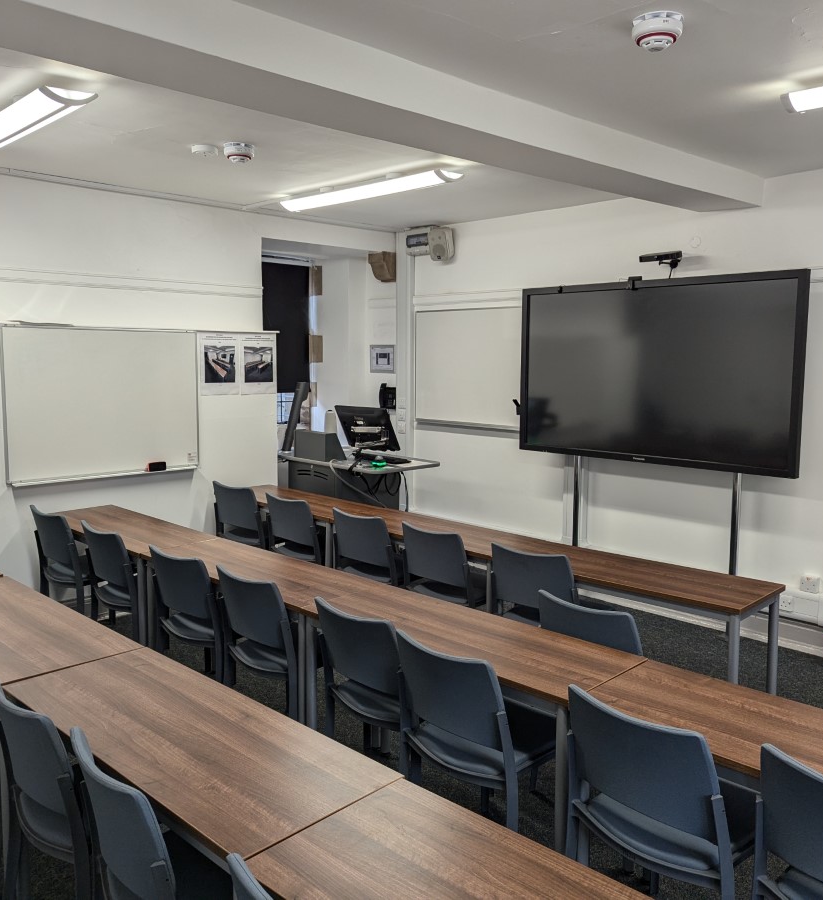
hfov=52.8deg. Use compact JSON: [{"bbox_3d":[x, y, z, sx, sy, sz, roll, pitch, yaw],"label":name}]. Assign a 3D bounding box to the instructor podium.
[{"bbox_3d":[-0.342,0.444,5.992,1.130,1.080,0.760,7,9,44],"label":"instructor podium"}]

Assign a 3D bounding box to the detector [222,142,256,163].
[{"bbox_3d":[-0.821,-1.402,3.944,0.142,0.079,0.142,0,7,0],"label":"detector"}]

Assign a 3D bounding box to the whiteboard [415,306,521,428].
[{"bbox_3d":[0.466,-0.616,6.299,1.220,0.890,0.045,7,9,44],"label":"whiteboard"}]

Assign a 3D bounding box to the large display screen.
[{"bbox_3d":[1.433,-0.472,5.046,1.820,1.095,0.085,7,9,44],"label":"large display screen"}]

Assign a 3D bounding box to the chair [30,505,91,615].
[{"bbox_3d":[-1.799,0.722,4.725,0.500,0.805,0.520,7,9,44],"label":"chair"}]

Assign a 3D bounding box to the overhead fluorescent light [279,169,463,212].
[{"bbox_3d":[-0.263,-1.441,4.643,1.310,0.085,0.185,7,9,44],"label":"overhead fluorescent light"}]

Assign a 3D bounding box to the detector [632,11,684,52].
[{"bbox_3d":[0.726,-1.228,2.439,0.145,0.085,0.145,0,7,0],"label":"detector"}]

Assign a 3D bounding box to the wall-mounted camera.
[{"bbox_3d":[1.518,-1.157,5.064,0.280,0.090,0.090,7,9,44],"label":"wall-mounted camera"}]

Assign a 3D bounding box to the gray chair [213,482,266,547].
[{"bbox_3d":[-0.953,0.618,5.564,0.520,0.810,0.530,7,9,44],"label":"gray chair"}]

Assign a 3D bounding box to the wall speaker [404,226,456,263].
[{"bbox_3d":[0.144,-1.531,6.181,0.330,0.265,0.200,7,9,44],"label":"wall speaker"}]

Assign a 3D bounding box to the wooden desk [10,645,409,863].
[{"bbox_3d":[-0.592,1.068,2.163,1.190,0.730,0.445,7,9,44],"label":"wooden desk"}]

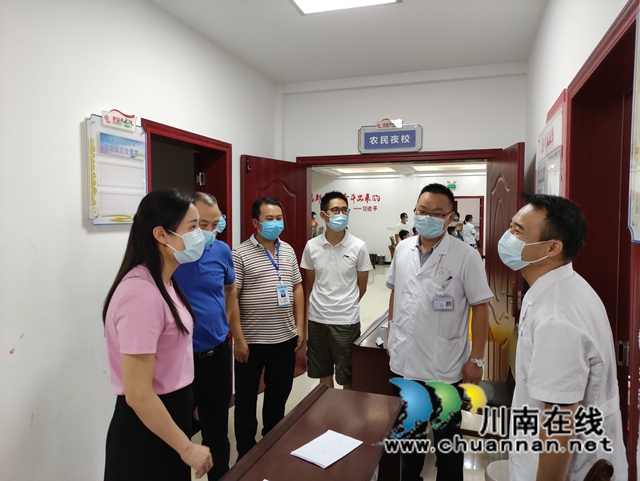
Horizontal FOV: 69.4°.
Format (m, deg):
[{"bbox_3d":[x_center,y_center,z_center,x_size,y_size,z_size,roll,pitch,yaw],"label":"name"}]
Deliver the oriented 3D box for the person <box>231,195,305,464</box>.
[{"bbox_3d":[-0.337,0.562,3.030,0.500,1.685,0.300,-1,4,-25],"label":"person"}]

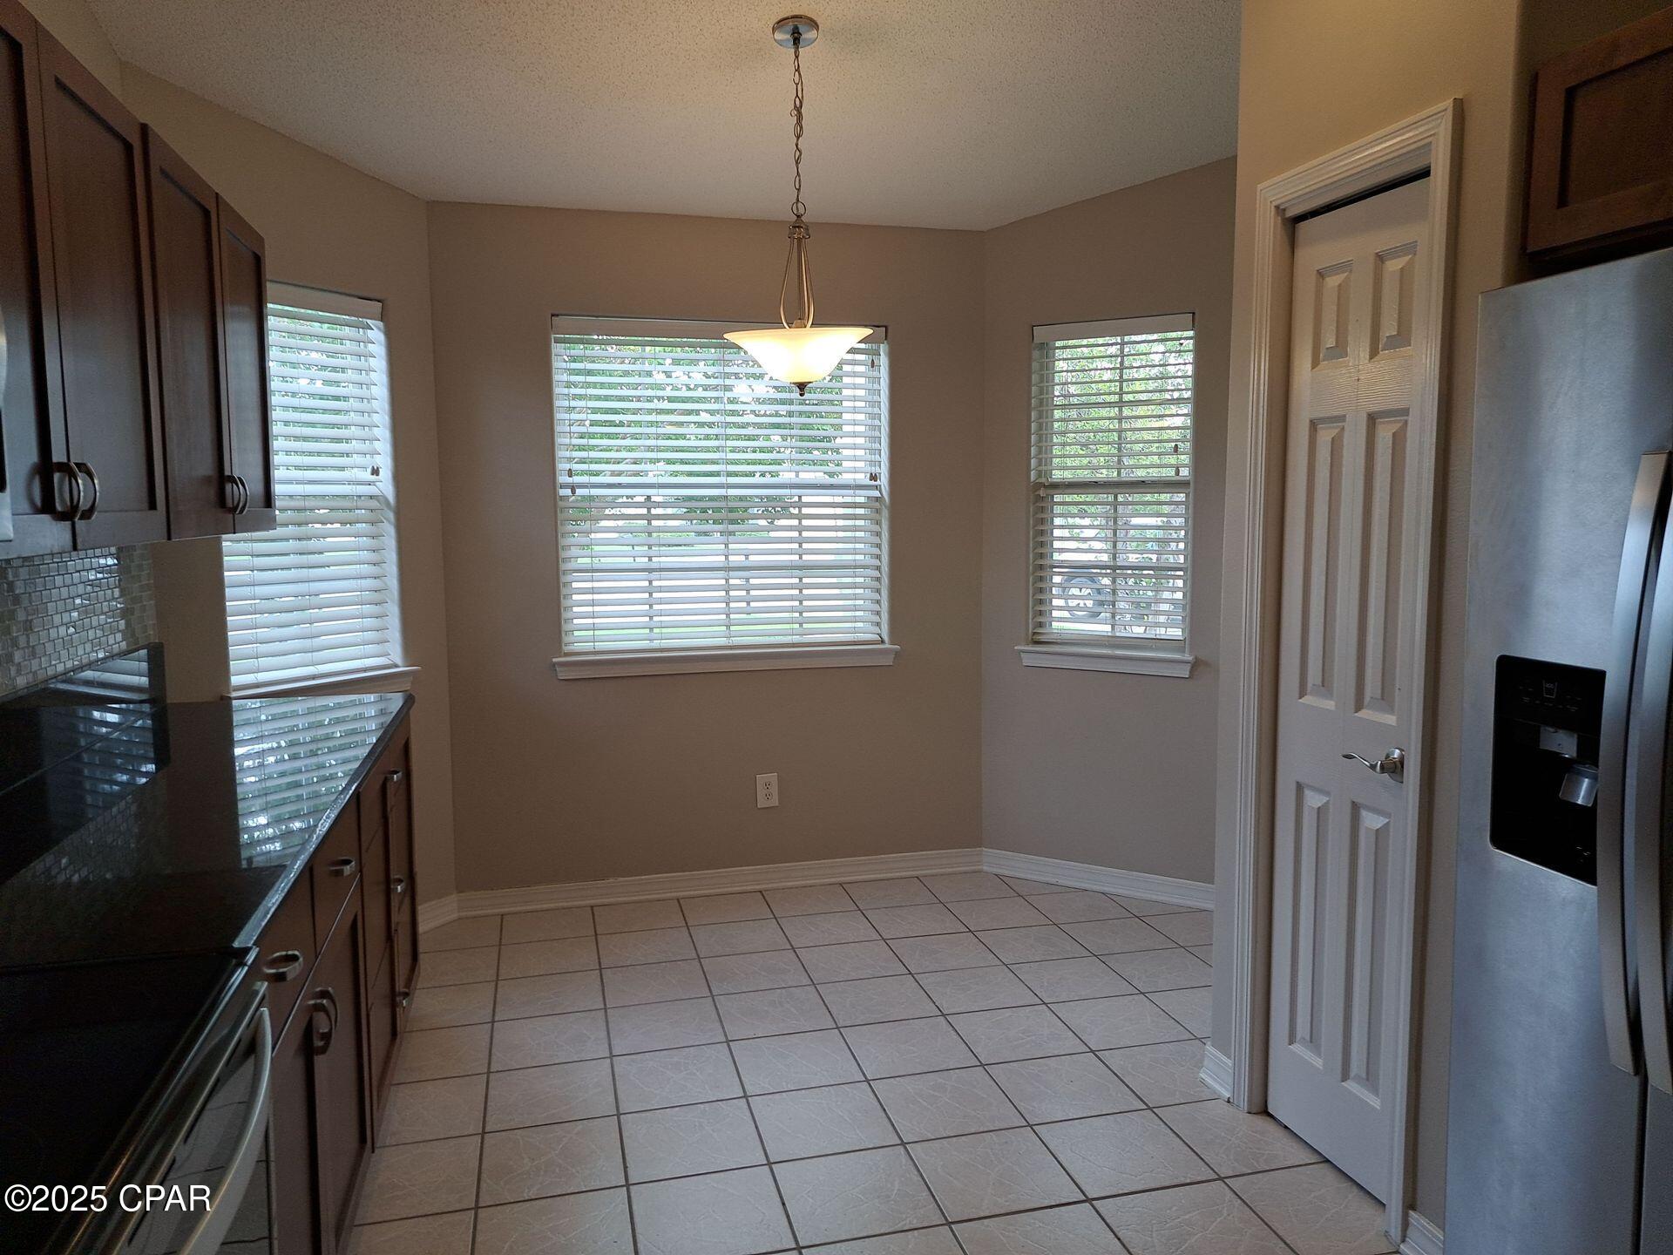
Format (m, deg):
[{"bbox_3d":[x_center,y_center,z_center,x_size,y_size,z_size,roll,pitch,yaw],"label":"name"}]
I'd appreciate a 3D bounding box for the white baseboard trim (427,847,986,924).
[{"bbox_3d":[-0.379,0.944,4.310,1.975,0.088,0.015,-2,6,-14],"label":"white baseboard trim"}]

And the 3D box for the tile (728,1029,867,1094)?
[{"bbox_3d":[-0.104,1.129,3.003,0.302,0.010,0.299,-2,6,-14],"label":"tile"}]

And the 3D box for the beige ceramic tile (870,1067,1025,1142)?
[{"bbox_3d":[0.266,1.148,2.790,0.300,0.010,0.300,-2,6,-14],"label":"beige ceramic tile"}]

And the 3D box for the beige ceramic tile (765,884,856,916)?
[{"bbox_3d":[-0.099,1.005,4.237,0.304,0.010,0.278,-2,6,-14],"label":"beige ceramic tile"}]

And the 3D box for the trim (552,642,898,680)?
[{"bbox_3d":[-0.383,0.127,4.240,1.262,0.075,0.070,-2,6,-14],"label":"trim"}]

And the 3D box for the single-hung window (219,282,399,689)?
[{"bbox_3d":[-1.628,-0.435,3.562,0.060,1.160,0.565,3,7,32],"label":"single-hung window"}]

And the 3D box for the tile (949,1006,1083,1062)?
[{"bbox_3d":[0.491,1.111,3.156,0.300,0.010,0.300,-2,6,-14],"label":"tile"}]

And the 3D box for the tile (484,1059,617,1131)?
[{"bbox_3d":[-0.704,1.152,2.865,0.302,0.010,0.302,-2,6,-14],"label":"tile"}]

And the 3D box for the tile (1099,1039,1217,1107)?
[{"bbox_3d":[0.861,1.127,2.936,0.303,0.010,0.297,-2,6,-14],"label":"tile"}]

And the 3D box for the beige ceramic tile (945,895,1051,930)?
[{"bbox_3d":[0.571,1.009,4.084,0.303,0.010,0.297,-2,6,-14],"label":"beige ceramic tile"}]

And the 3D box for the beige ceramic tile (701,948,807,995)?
[{"bbox_3d":[-0.250,1.073,3.597,0.300,0.010,0.300,-2,6,-14],"label":"beige ceramic tile"}]

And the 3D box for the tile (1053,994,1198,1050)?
[{"bbox_3d":[0.793,1.106,3.249,0.302,0.010,0.298,-2,6,-14],"label":"tile"}]

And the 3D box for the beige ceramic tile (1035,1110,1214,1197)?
[{"bbox_3d":[0.636,1.167,2.569,0.300,0.010,0.300,-2,6,-14],"label":"beige ceramic tile"}]

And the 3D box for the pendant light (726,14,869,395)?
[{"bbox_3d":[-0.079,-0.885,2.482,0.328,0.766,0.328,-2,6,-14],"label":"pendant light"}]

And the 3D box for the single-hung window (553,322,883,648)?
[{"bbox_3d":[-0.399,-0.499,4.206,1.195,1.180,0.100,-2,6,-14],"label":"single-hung window"}]

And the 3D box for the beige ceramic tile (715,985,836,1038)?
[{"bbox_3d":[-0.180,1.109,3.322,0.302,0.010,0.298,-2,6,-14],"label":"beige ceramic tile"}]

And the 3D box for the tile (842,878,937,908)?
[{"bbox_3d":[0.201,0.997,4.330,0.300,0.010,0.300,-2,6,-14],"label":"tile"}]

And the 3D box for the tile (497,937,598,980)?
[{"bbox_3d":[-0.918,1.058,3.713,0.303,0.010,0.297,-2,6,-14],"label":"tile"}]

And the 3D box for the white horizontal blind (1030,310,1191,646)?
[{"bbox_3d":[0.988,-0.509,4.176,0.578,1.165,0.060,3,7,31],"label":"white horizontal blind"}]

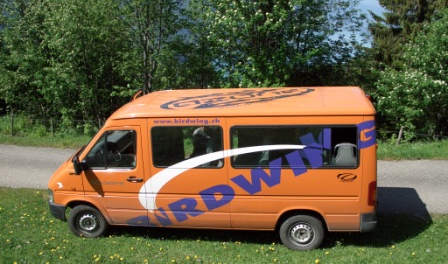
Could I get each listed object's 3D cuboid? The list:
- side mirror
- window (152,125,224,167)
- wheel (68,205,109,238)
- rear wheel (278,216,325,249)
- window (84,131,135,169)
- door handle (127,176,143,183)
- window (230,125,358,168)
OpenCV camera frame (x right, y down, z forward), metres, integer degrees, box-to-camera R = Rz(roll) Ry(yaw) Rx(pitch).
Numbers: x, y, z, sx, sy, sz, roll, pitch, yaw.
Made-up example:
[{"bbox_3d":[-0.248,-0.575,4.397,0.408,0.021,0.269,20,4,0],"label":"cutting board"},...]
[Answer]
[{"bbox_3d":[-2.283,0.518,6.701,0.130,0.280,0.210,0,17,9],"label":"side mirror"},{"bbox_3d":[-0.561,0.238,6.553,1.124,0.656,0.070,0,17,9],"label":"window"},{"bbox_3d":[-2.276,1.513,7.303,0.680,0.680,0.220,-2,17,4],"label":"wheel"},{"bbox_3d":[1.234,1.567,6.770,0.680,0.680,0.220,0,17,9],"label":"rear wheel"},{"bbox_3d":[-1.792,0.270,6.774,0.820,0.613,0.070,0,17,9],"label":"window"},{"bbox_3d":[-1.406,0.752,6.731,0.260,0.090,0.060,0,17,9],"label":"door handle"},{"bbox_3d":[1.025,0.216,6.300,1.874,0.665,0.070,0,17,9],"label":"window"}]

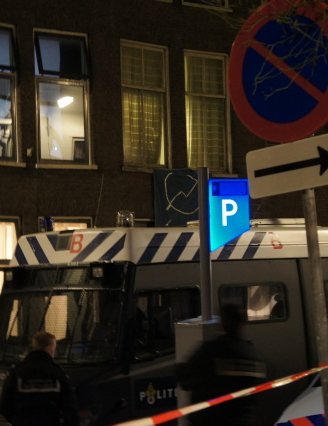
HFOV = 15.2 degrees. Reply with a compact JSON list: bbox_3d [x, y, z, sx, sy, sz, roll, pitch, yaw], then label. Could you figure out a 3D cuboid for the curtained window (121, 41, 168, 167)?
[{"bbox_3d":[-0.292,-1.831,21.067,1.070,2.192,0.160,1,-5,-40],"label":"curtained window"}]

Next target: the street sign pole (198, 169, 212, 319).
[{"bbox_3d":[0.349,0.260,10.300,0.100,1.290,0.100,-1,-3,0],"label":"street sign pole"}]

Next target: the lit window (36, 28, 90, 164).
[{"bbox_3d":[-1.630,-1.863,19.934,1.089,2.210,0.200,1,-5,-40],"label":"lit window"}]

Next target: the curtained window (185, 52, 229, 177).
[{"bbox_3d":[0.806,-1.809,21.997,1.062,2.171,0.160,1,-5,-40],"label":"curtained window"}]

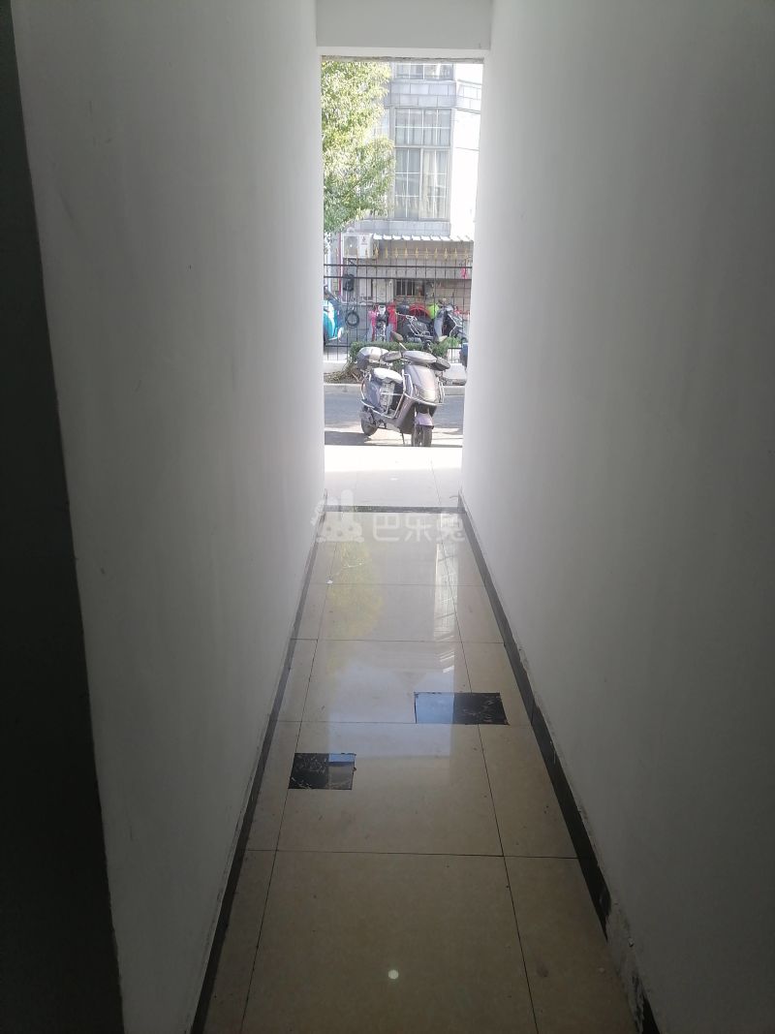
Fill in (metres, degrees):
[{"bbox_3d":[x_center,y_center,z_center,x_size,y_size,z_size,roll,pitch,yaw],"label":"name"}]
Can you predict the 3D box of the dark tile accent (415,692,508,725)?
[{"bbox_3d":[0.256,0.678,2.843,0.315,0.010,0.209,1,18,0],"label":"dark tile accent"}]

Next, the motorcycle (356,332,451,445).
[{"bbox_3d":[0.117,-1.322,8.573,0.740,1.180,1.720,-8,20,-27],"label":"motorcycle"}]

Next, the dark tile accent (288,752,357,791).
[{"bbox_3d":[-0.198,0.785,2.474,0.190,0.010,0.184,1,18,0],"label":"dark tile accent"}]

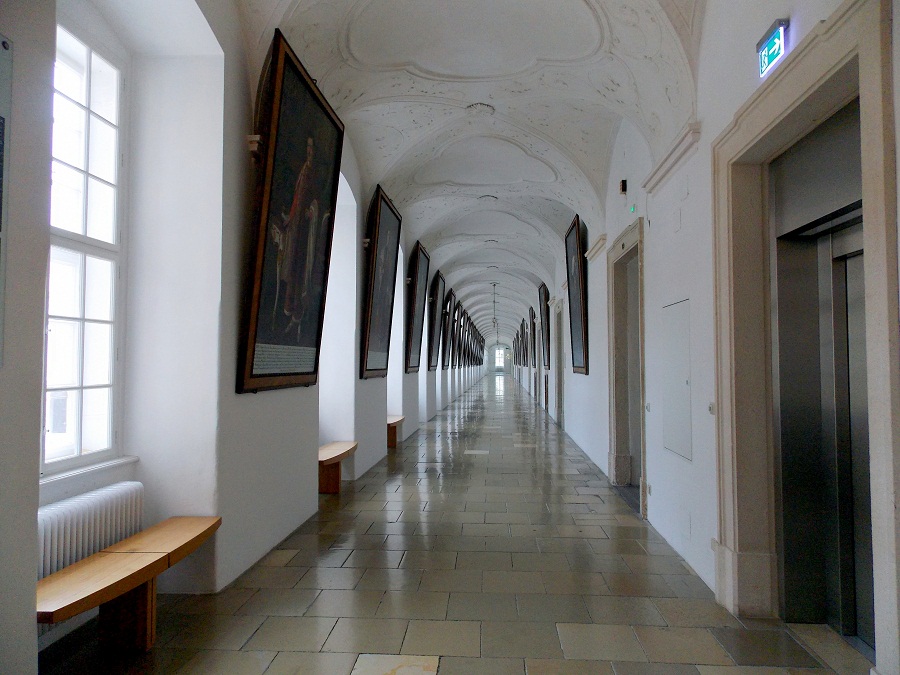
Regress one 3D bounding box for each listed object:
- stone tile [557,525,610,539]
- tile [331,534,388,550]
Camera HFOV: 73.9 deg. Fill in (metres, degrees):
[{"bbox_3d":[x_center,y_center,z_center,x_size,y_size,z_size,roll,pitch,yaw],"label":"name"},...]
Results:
[{"bbox_3d":[1.135,1.689,5.159,0.402,0.020,0.390,0,-2,4],"label":"stone tile"},{"bbox_3d":[-0.715,1.650,4.785,0.402,0.020,0.400,0,-2,5],"label":"tile"}]

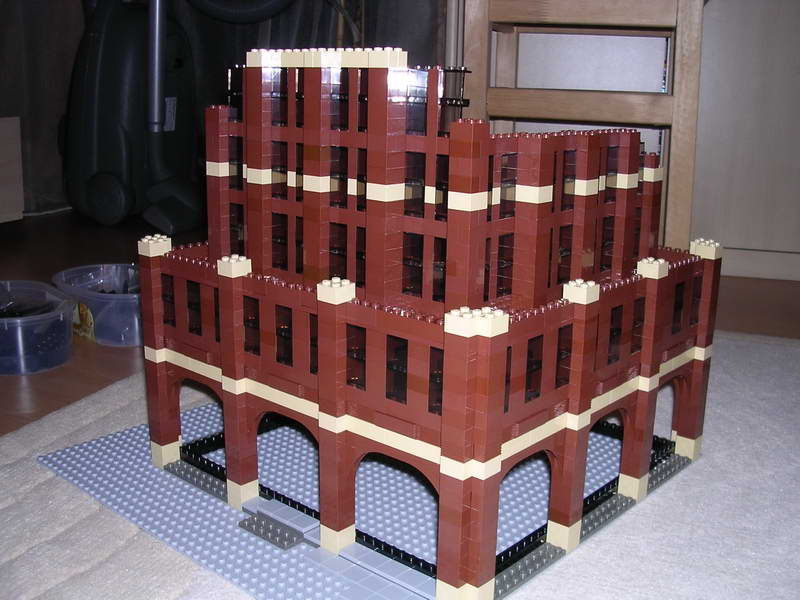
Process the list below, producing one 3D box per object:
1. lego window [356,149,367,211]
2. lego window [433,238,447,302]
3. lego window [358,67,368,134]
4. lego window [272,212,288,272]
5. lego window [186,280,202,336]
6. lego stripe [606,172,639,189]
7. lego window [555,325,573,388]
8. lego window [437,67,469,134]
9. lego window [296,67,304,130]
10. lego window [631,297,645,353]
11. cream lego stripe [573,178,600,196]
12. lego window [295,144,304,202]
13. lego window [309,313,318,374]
[{"bbox_3d":[-0.018,-0.073,0.539,0.016,0.038,0.008,13,19,40],"label":"lego window"},{"bbox_3d":[0.029,-0.018,0.521,0.016,0.038,0.008,13,19,40],"label":"lego window"},{"bbox_3d":[-0.017,-0.120,0.527,0.016,0.038,0.007,13,18,40],"label":"lego window"},{"bbox_3d":[-0.079,-0.040,0.602,0.016,0.038,0.007,13,18,40],"label":"lego window"},{"bbox_3d":[-0.143,0.006,0.627,0.016,0.038,0.008,13,19,40],"label":"lego window"},{"bbox_3d":[0.156,-0.084,0.614,0.016,0.010,0.016,13,19,40],"label":"lego stripe"},{"bbox_3d":[0.096,0.034,0.532,0.007,0.038,0.016,13,18,40],"label":"lego window"},{"bbox_3d":[0.030,-0.111,0.497,0.016,0.038,0.008,13,19,40],"label":"lego window"},{"bbox_3d":[-0.059,-0.129,0.562,0.016,0.038,0.007,13,18,40],"label":"lego window"},{"bbox_3d":[0.160,0.017,0.601,0.007,0.038,0.016,13,18,40],"label":"lego window"},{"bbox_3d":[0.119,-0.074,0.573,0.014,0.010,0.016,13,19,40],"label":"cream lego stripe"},{"bbox_3d":[-0.060,-0.083,0.575,0.016,0.038,0.008,13,19,40],"label":"lego window"},{"bbox_3d":[-0.047,0.028,0.545,0.016,0.038,0.008,13,19,40],"label":"lego window"}]

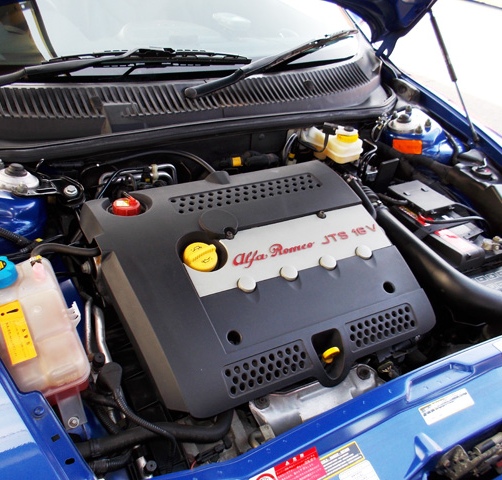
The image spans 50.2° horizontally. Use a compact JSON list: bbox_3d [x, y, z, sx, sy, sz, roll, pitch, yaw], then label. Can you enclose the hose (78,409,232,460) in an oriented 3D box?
[{"bbox_3d":[-0.167,0.362,0.979,0.285,0.045,0.050,-4,35,-14],"label":"hose"}]

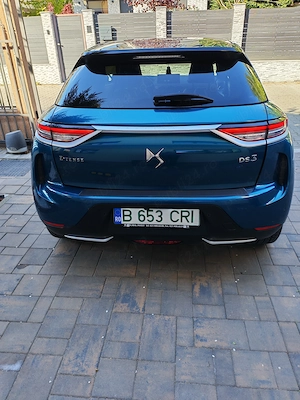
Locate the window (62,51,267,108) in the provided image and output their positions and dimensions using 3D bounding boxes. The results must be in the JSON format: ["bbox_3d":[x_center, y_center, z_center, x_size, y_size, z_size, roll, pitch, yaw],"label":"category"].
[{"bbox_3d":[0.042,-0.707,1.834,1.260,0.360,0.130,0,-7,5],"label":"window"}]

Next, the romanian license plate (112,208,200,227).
[{"bbox_3d":[0.042,0.106,1.906,0.520,0.112,0.020,0,20,5],"label":"romanian license plate"}]

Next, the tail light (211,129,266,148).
[{"bbox_3d":[0.509,-0.370,1.784,0.340,0.105,0.075,-5,29,-6],"label":"tail light"}]

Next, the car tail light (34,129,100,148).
[{"bbox_3d":[-0.514,-0.407,1.938,0.530,0.115,0.165,10,31,20],"label":"car tail light"}]

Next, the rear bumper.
[{"bbox_3d":[0.055,0.075,2.062,1.750,0.460,0.410,0,29,5],"label":"rear bumper"}]

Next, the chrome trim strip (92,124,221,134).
[{"bbox_3d":[0.034,-0.399,1.766,0.745,0.055,0.055,0,29,5],"label":"chrome trim strip"}]

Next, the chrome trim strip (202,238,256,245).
[{"bbox_3d":[0.526,0.261,2.054,0.370,0.045,0.065,-3,29,-2],"label":"chrome trim strip"}]

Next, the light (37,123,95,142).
[{"bbox_3d":[-0.529,-0.422,1.937,0.450,0.115,0.155,10,31,20],"label":"light"}]

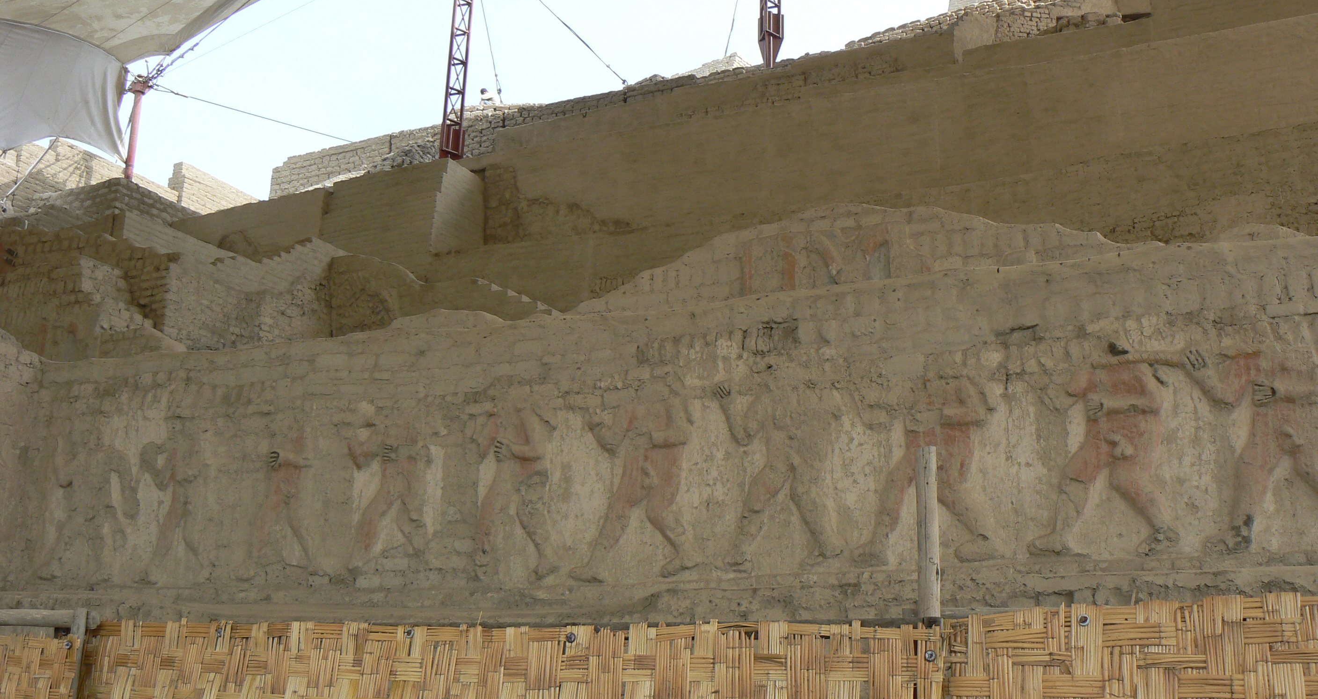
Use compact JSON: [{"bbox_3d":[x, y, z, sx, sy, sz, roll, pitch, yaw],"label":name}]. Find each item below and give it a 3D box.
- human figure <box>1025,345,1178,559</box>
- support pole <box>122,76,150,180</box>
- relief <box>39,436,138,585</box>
[{"bbox_3d":[3.014,0.684,9.298,0.971,1.464,0.180,-6,-14,23],"label":"human figure"},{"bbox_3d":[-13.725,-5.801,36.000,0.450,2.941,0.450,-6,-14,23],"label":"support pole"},{"bbox_3d":[-5.407,1.513,12.936,1.267,1.419,0.180,-6,-14,23],"label":"relief"}]

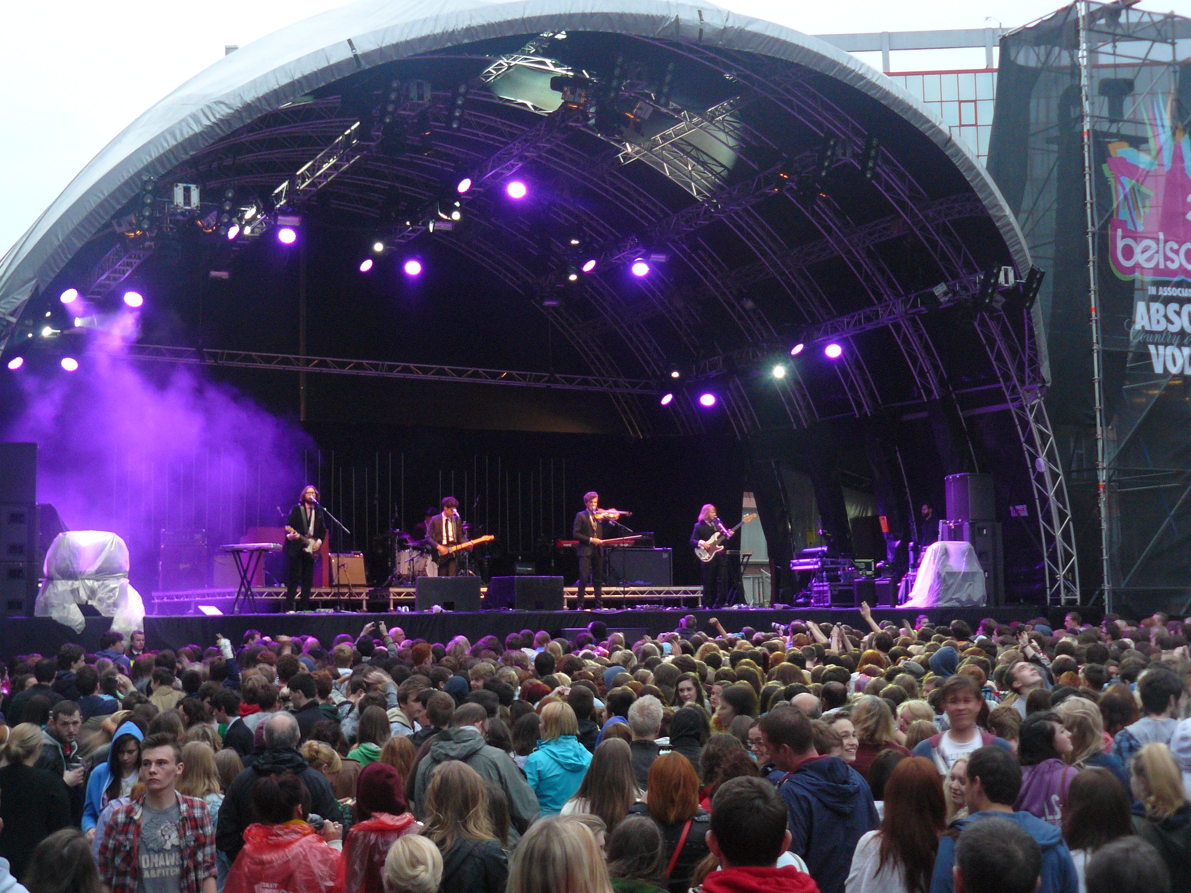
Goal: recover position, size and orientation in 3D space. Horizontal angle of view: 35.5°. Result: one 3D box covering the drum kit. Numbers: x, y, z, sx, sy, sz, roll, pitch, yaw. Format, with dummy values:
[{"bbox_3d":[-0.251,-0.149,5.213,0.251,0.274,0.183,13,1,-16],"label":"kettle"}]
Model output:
[{"bbox_3d":[-2.716,1.671,29.400,1.650,1.100,1.250,3,-5,-33],"label":"drum kit"}]

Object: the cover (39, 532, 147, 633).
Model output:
[{"bbox_3d":[-5.999,1.632,22.100,1.050,1.250,0.800,3,-6,-36],"label":"cover"}]

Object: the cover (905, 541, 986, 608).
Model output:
[{"bbox_3d":[5.679,2.072,30.200,1.080,1.100,0.900,3,-6,-36],"label":"cover"}]

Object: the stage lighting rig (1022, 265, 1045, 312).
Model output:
[{"bbox_3d":[7.069,-2.562,30.000,0.340,0.760,0.200,3,24,-33],"label":"stage lighting rig"}]

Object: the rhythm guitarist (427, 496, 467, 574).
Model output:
[{"bbox_3d":[-2.175,1.585,27.400,0.600,1.700,0.420,1,-4,-14],"label":"rhythm guitarist"}]

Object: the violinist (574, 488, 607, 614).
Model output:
[{"bbox_3d":[-0.075,1.537,27.400,0.500,1.750,0.420,3,-6,-37],"label":"violinist"}]

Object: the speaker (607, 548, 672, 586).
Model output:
[{"bbox_3d":[0.704,1.934,29.600,1.080,0.620,0.420,2,-5,-25],"label":"speaker"}]

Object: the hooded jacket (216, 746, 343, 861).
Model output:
[{"bbox_3d":[-1.389,1.663,8.174,0.550,0.700,0.360,0,-4,2],"label":"hooded jacket"}]

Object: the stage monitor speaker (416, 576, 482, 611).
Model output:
[{"bbox_3d":[-2.018,2.018,25.500,0.870,0.470,0.620,0,-5,-9],"label":"stage monitor speaker"}]

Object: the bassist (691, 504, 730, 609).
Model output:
[{"bbox_3d":[1.800,1.720,29.100,0.580,1.660,0.450,2,-5,-27],"label":"bassist"}]

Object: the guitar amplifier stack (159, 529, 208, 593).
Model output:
[{"bbox_3d":[-6.316,1.748,28.500,0.720,0.950,0.360,2,-5,-27],"label":"guitar amplifier stack"}]

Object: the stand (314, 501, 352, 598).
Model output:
[{"bbox_3d":[-3.720,1.542,26.200,0.620,1.580,0.380,-4,-6,36],"label":"stand"}]

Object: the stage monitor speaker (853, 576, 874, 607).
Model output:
[{"bbox_3d":[4.378,2.382,30.200,0.400,0.460,0.450,-1,-5,6],"label":"stage monitor speaker"}]

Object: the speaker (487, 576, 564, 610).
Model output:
[{"bbox_3d":[-1.004,2.073,26.200,0.890,0.470,0.650,4,-7,-42],"label":"speaker"}]

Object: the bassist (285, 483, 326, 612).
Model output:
[{"bbox_3d":[-4.134,1.453,26.500,0.580,1.800,0.450,1,-5,-18],"label":"bassist"}]

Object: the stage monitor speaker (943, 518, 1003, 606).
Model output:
[{"bbox_3d":[6.118,1.891,30.200,0.760,1.440,0.700,3,-5,-33],"label":"stage monitor speaker"}]

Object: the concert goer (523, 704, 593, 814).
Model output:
[{"bbox_3d":[-0.206,2.255,10.540,0.430,1.600,0.310,2,-5,-25],"label":"concert goer"}]

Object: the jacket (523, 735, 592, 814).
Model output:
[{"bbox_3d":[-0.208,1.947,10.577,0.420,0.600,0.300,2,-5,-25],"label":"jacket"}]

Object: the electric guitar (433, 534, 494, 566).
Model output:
[{"bbox_3d":[-1.927,1.505,27.200,0.970,0.320,0.080,-21,7,13],"label":"electric guitar"}]

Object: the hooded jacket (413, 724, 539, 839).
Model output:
[{"bbox_3d":[-0.575,1.742,9.000,0.570,0.780,0.360,-2,-5,18],"label":"hooded jacket"}]

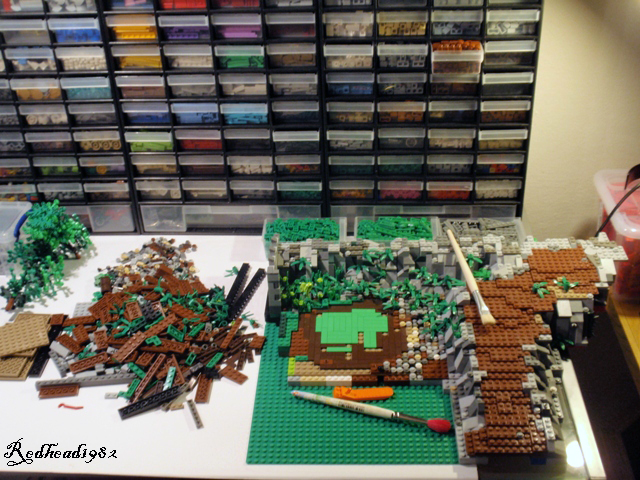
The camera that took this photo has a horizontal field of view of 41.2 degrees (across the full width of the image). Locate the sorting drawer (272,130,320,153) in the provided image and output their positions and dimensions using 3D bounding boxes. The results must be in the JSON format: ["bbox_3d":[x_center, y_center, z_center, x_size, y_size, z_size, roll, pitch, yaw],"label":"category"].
[{"bbox_3d":[-0.031,-0.184,1.334,0.069,0.037,0.134,0,33,5],"label":"sorting drawer"}]

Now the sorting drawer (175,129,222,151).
[{"bbox_3d":[-0.177,-0.186,1.341,0.069,0.037,0.137,0,33,4],"label":"sorting drawer"}]

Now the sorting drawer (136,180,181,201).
[{"bbox_3d":[-0.249,-0.113,1.400,0.070,0.037,0.138,0,32,4],"label":"sorting drawer"}]

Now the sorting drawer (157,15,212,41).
[{"bbox_3d":[-0.183,-0.331,1.243,0.069,0.037,0.137,0,33,4],"label":"sorting drawer"}]

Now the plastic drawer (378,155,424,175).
[{"bbox_3d":[0.127,-0.147,1.344,0.070,0.039,0.138,0,32,4],"label":"plastic drawer"}]

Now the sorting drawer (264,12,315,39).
[{"bbox_3d":[-0.036,-0.333,1.240,0.070,0.039,0.138,0,32,4],"label":"sorting drawer"}]

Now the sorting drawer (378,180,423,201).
[{"bbox_3d":[0.129,-0.111,1.373,0.070,0.037,0.138,0,32,4],"label":"sorting drawer"}]

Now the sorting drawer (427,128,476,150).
[{"bbox_3d":[0.201,-0.184,1.321,0.068,0.038,0.135,0,33,4],"label":"sorting drawer"}]

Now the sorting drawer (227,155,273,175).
[{"bbox_3d":[-0.104,-0.151,1.369,0.069,0.037,0.134,0,33,5],"label":"sorting drawer"}]

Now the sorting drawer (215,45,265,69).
[{"bbox_3d":[-0.107,-0.295,1.262,0.069,0.037,0.137,0,33,4],"label":"sorting drawer"}]

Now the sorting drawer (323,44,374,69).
[{"bbox_3d":[0.045,-0.294,1.256,0.069,0.037,0.134,0,33,5],"label":"sorting drawer"}]

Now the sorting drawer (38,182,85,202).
[{"bbox_3d":[-0.403,-0.111,1.403,0.069,0.037,0.137,0,33,4],"label":"sorting drawer"}]

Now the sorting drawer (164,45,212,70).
[{"bbox_3d":[-0.181,-0.295,1.268,0.069,0.037,0.137,0,33,4],"label":"sorting drawer"}]

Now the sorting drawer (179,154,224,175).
[{"bbox_3d":[-0.176,-0.150,1.365,0.069,0.037,0.137,0,33,4],"label":"sorting drawer"}]

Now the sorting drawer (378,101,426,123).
[{"bbox_3d":[0.123,-0.220,1.296,0.070,0.039,0.138,0,32,4],"label":"sorting drawer"}]

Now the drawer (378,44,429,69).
[{"bbox_3d":[0.120,-0.293,1.245,0.069,0.037,0.137,0,33,4],"label":"drawer"}]

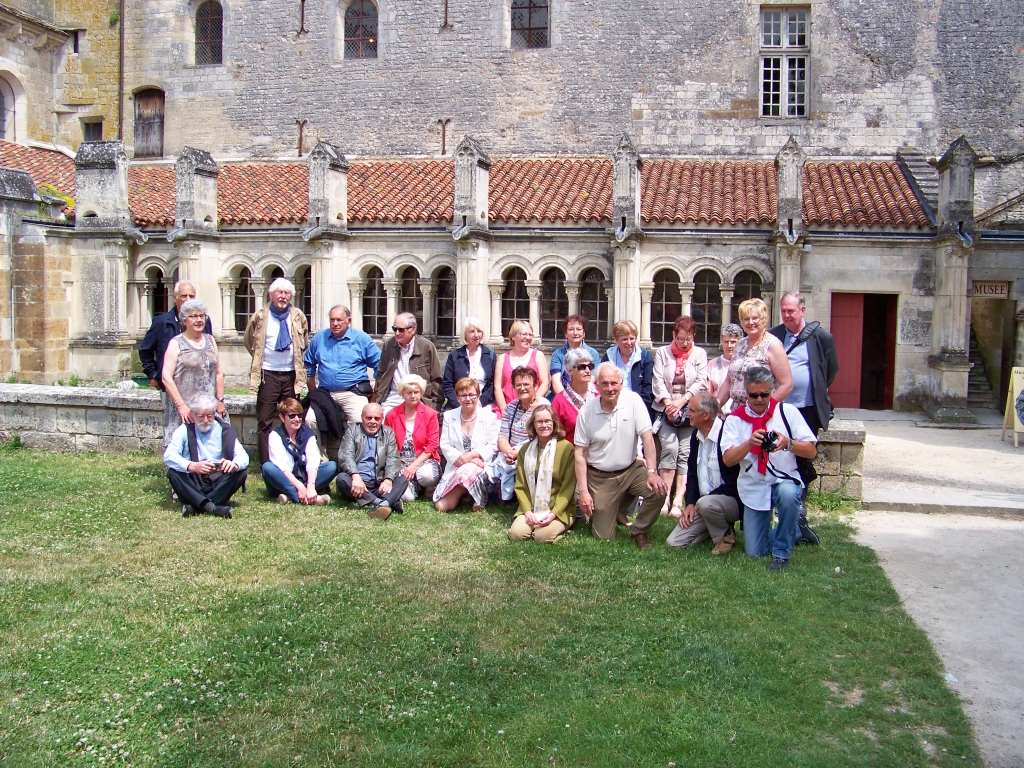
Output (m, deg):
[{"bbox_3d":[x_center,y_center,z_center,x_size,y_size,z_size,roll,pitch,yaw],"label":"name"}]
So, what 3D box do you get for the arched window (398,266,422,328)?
[{"bbox_3d":[-1.872,-1.527,17.959,0.487,1.270,0.150,2,5,10],"label":"arched window"}]

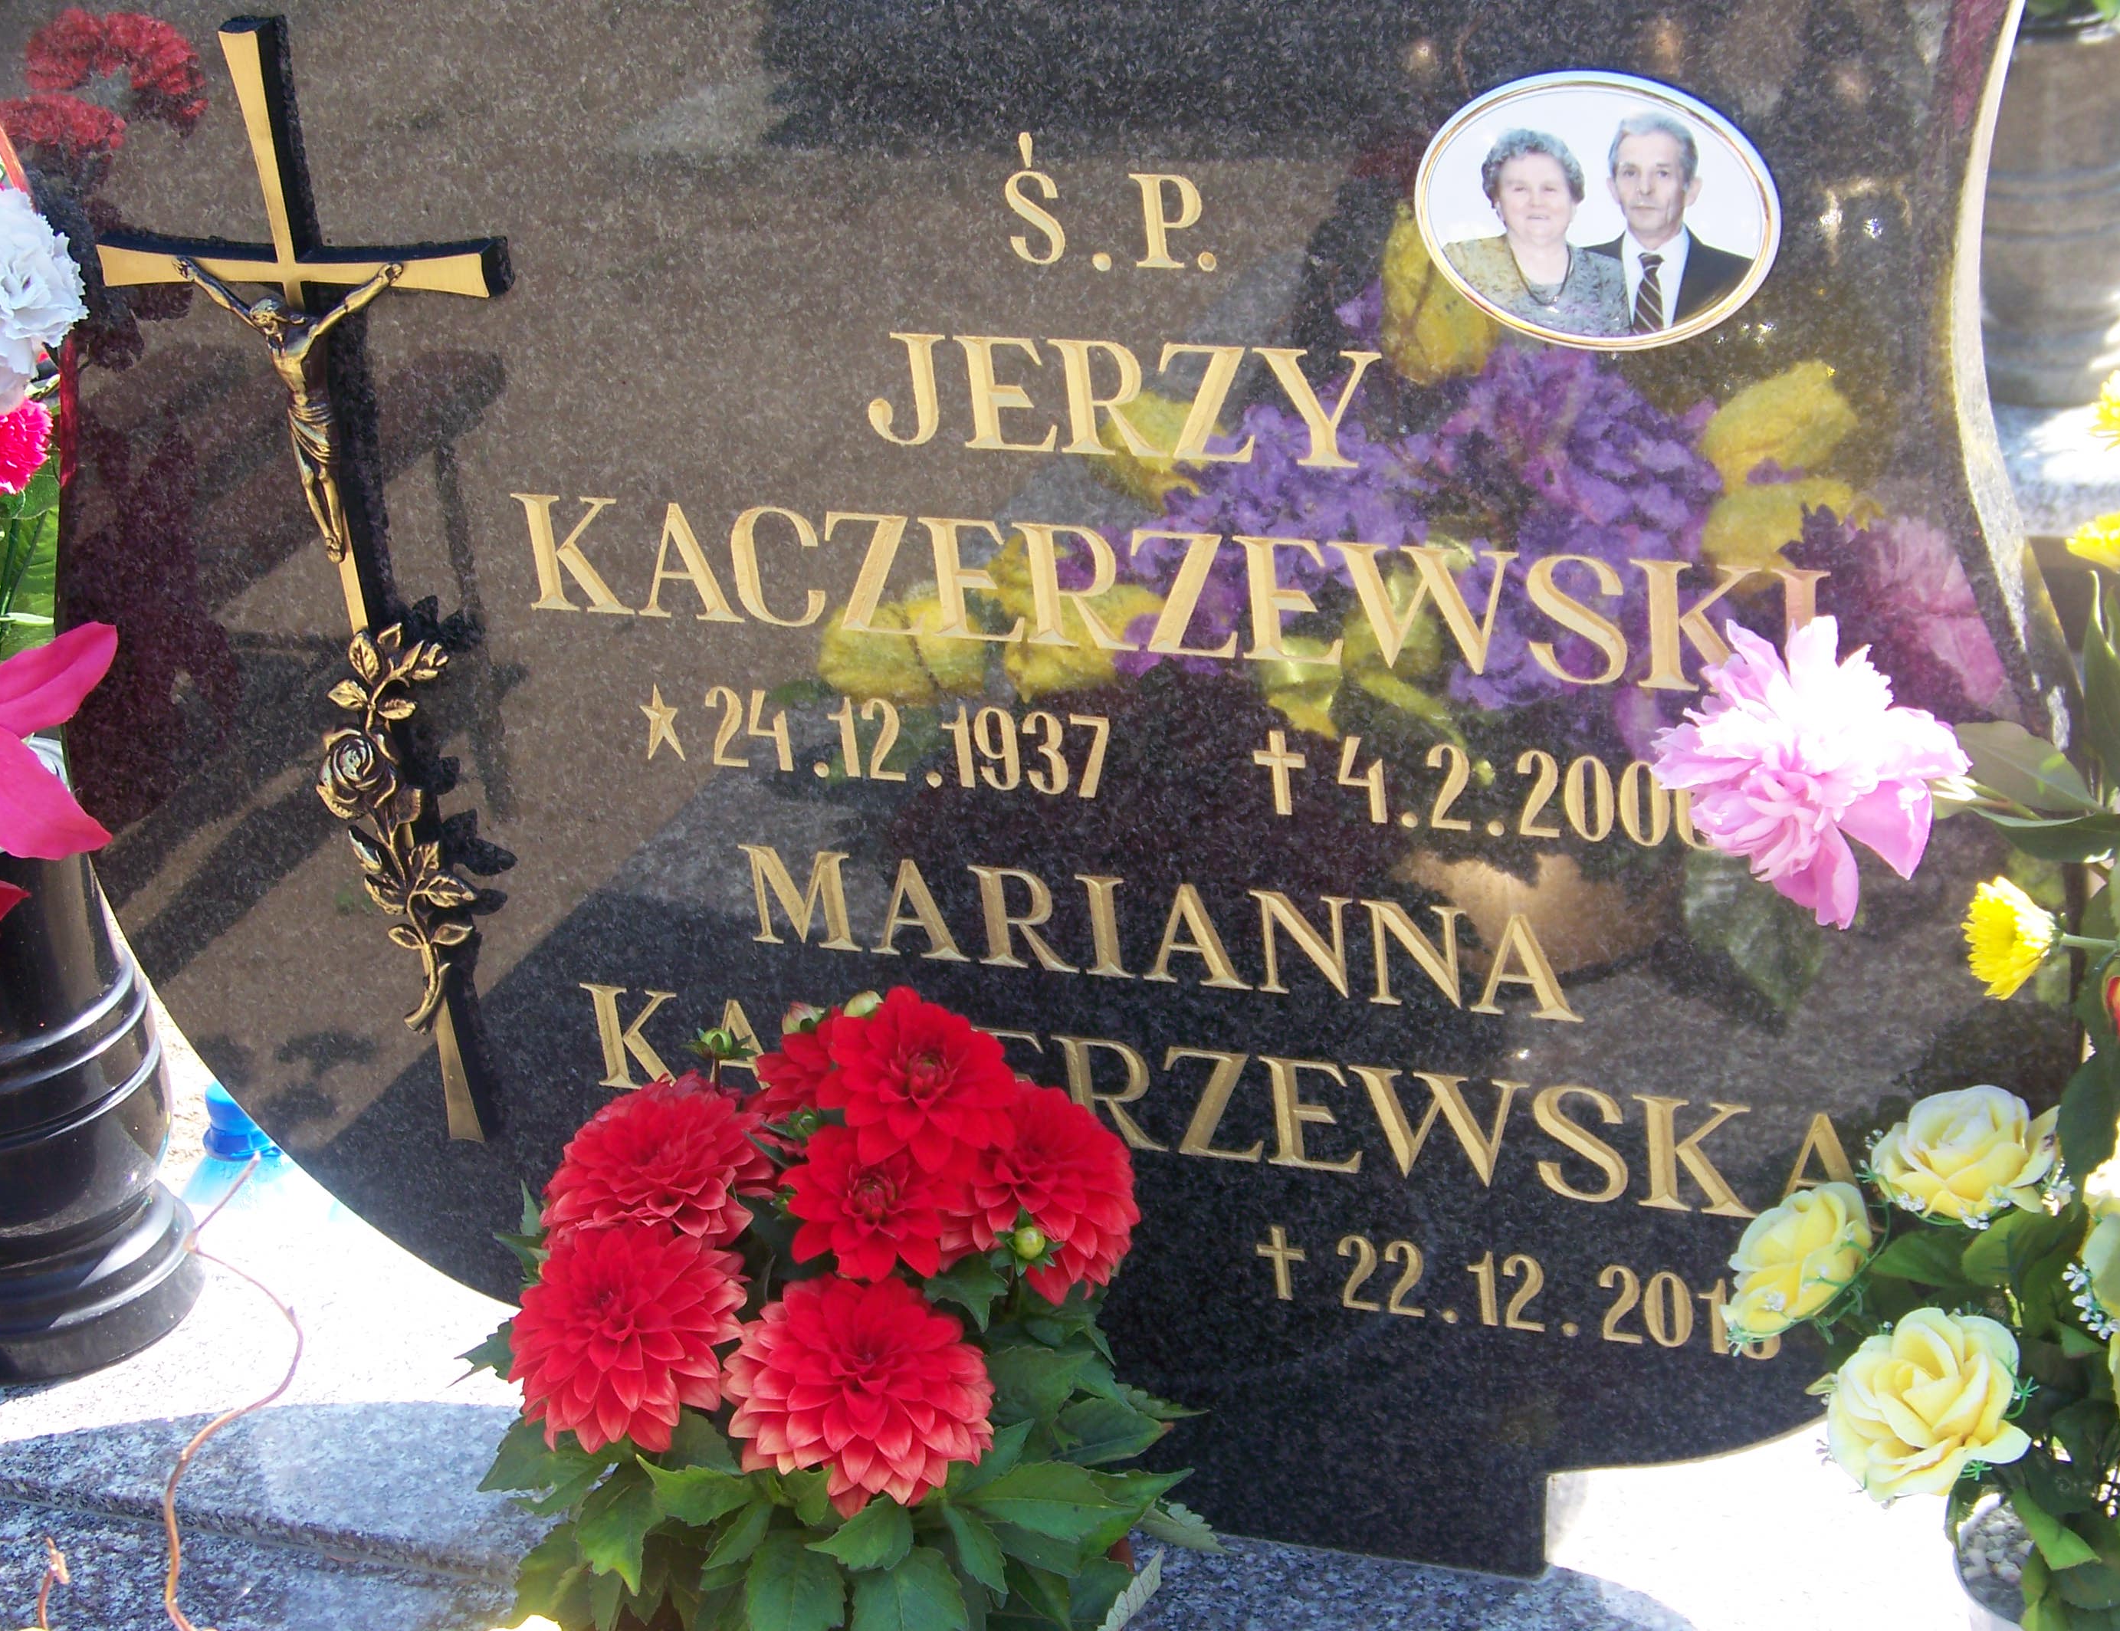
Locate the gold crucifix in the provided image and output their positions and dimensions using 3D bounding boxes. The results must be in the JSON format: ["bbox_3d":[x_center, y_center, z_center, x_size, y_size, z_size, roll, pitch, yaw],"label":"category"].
[{"bbox_3d":[-0.247,-0.066,1.542,0.151,0.431,0.037,5,30,22],"label":"gold crucifix"}]

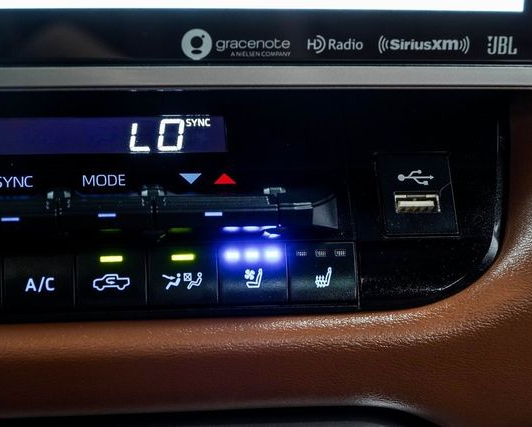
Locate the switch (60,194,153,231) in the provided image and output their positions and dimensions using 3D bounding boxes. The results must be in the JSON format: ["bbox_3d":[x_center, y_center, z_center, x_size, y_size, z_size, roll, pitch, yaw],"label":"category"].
[{"bbox_3d":[-0.046,0.000,0.321,0.025,0.009,0.009,-1,-13,-7],"label":"switch"}]

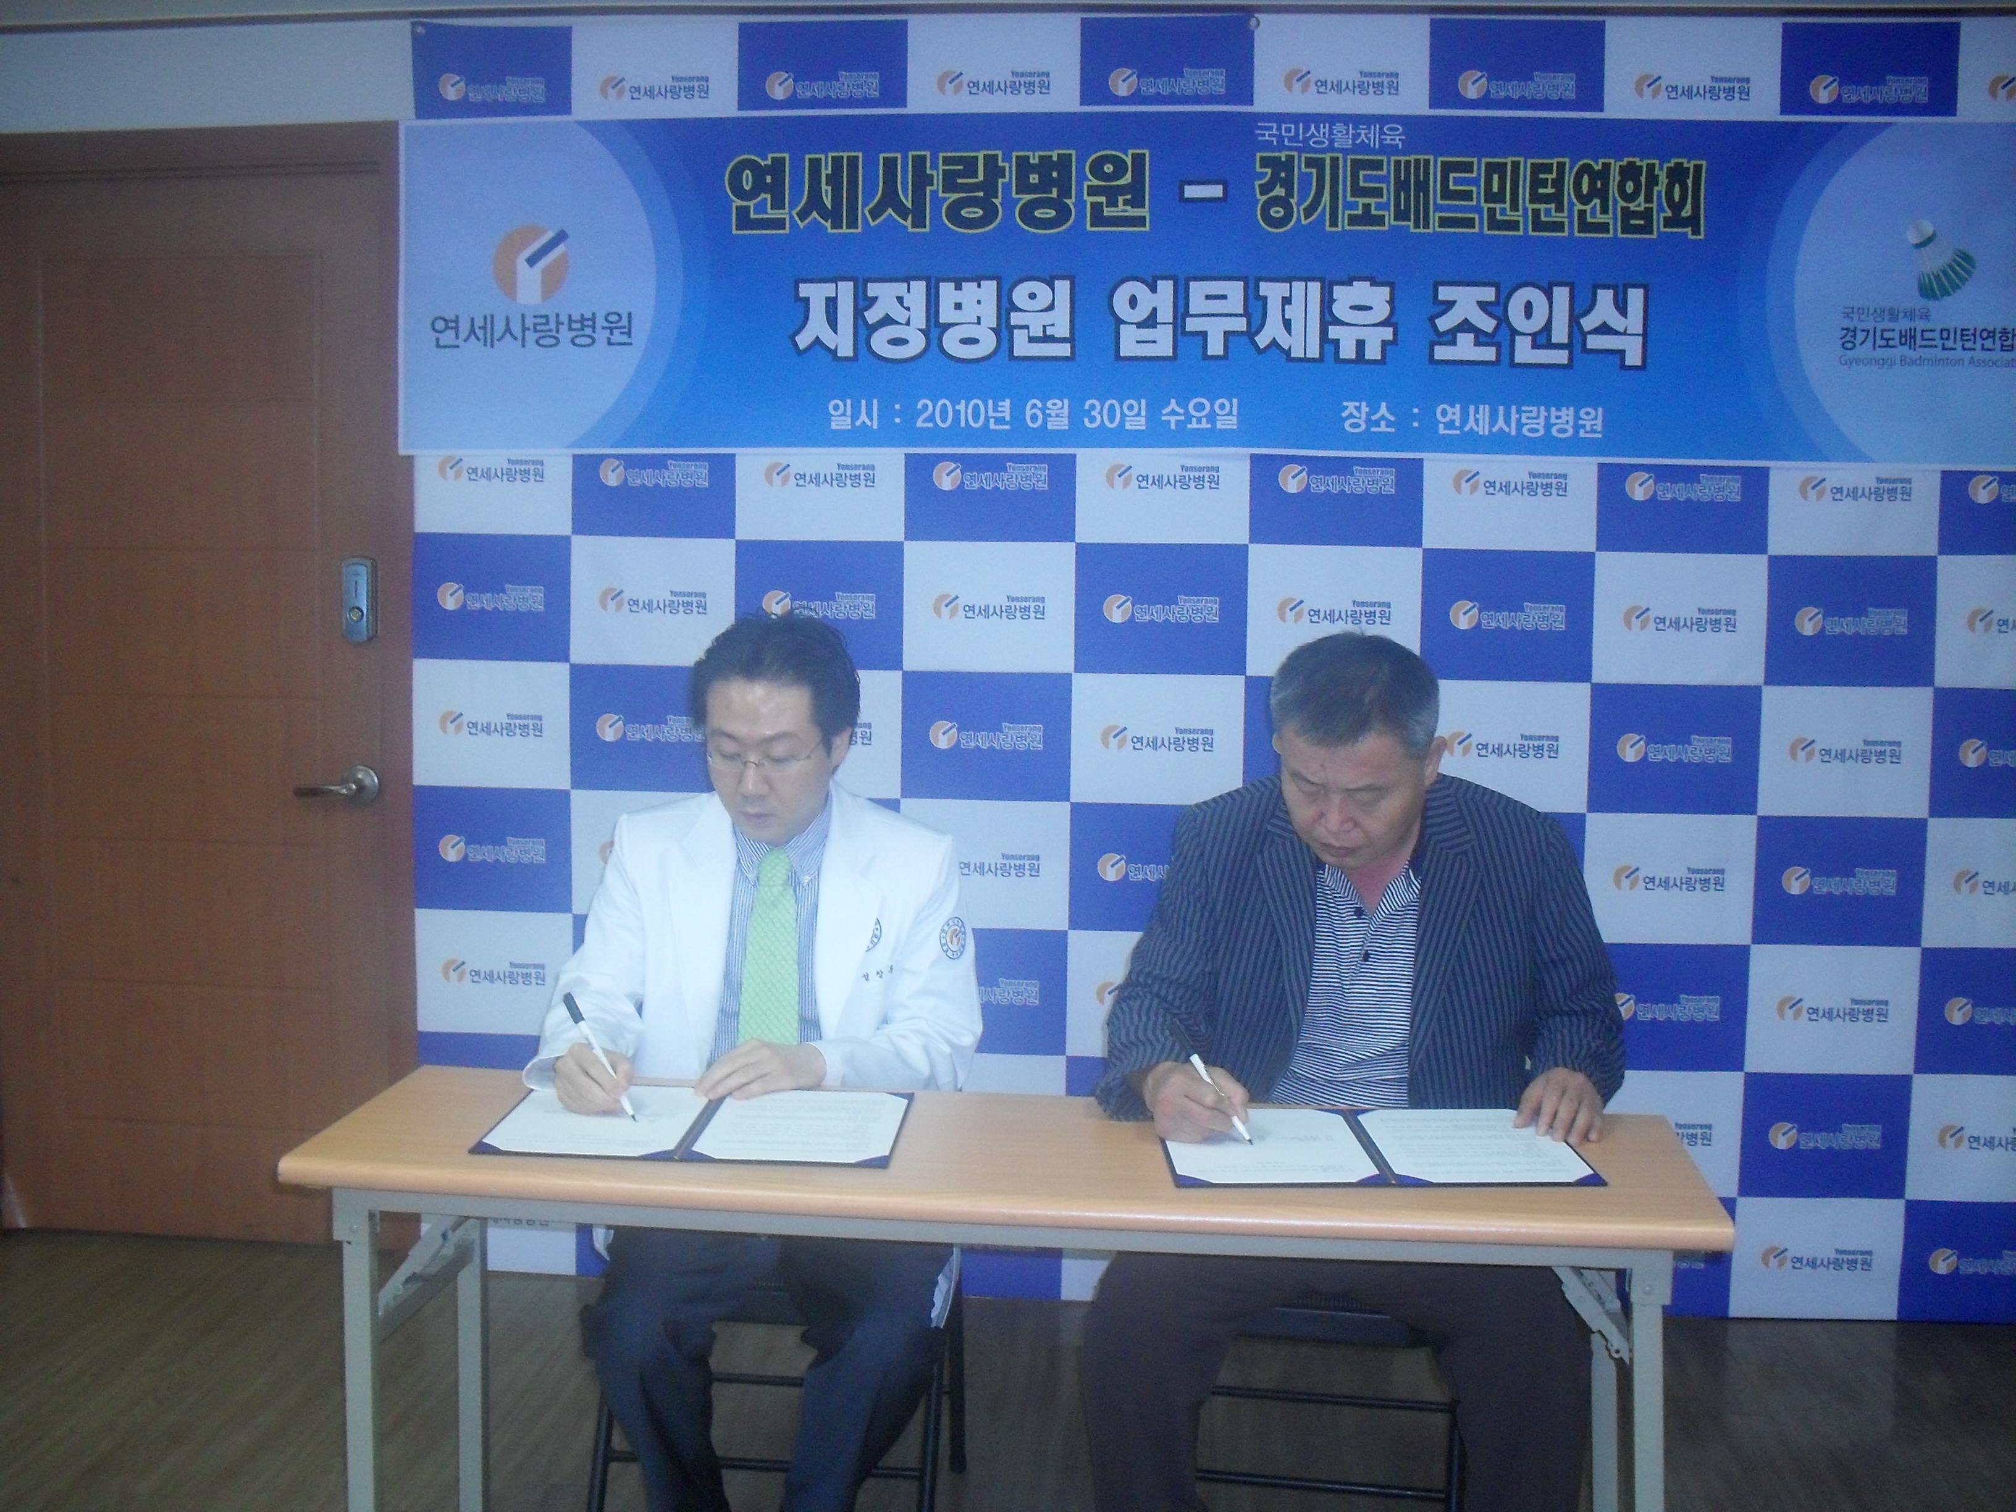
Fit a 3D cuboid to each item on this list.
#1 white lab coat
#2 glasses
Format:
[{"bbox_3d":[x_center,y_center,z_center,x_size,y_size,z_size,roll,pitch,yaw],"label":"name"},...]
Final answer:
[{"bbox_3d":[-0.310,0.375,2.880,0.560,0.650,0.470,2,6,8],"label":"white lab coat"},{"bbox_3d":[-0.272,-0.016,2.680,0.137,0.041,0.140,0,20,20],"label":"glasses"}]

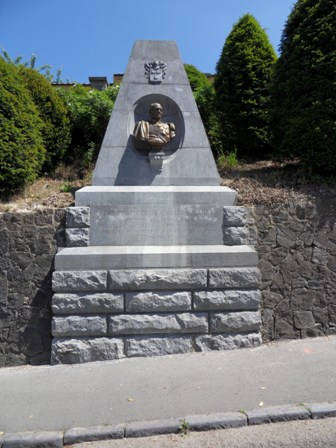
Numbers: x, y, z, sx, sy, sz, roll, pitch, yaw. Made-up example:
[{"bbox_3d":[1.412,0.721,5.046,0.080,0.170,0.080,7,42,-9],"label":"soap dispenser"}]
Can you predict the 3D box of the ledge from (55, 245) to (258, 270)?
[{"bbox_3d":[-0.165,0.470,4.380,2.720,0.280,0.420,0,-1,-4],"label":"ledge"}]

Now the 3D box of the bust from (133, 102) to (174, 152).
[{"bbox_3d":[-0.220,-1.475,4.700,0.630,0.720,0.340,0,-1,-6],"label":"bust"}]

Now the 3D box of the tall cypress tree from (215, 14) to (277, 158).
[{"bbox_3d":[1.850,-3.230,7.300,1.500,3.400,1.500,0,-1,-4],"label":"tall cypress tree"}]

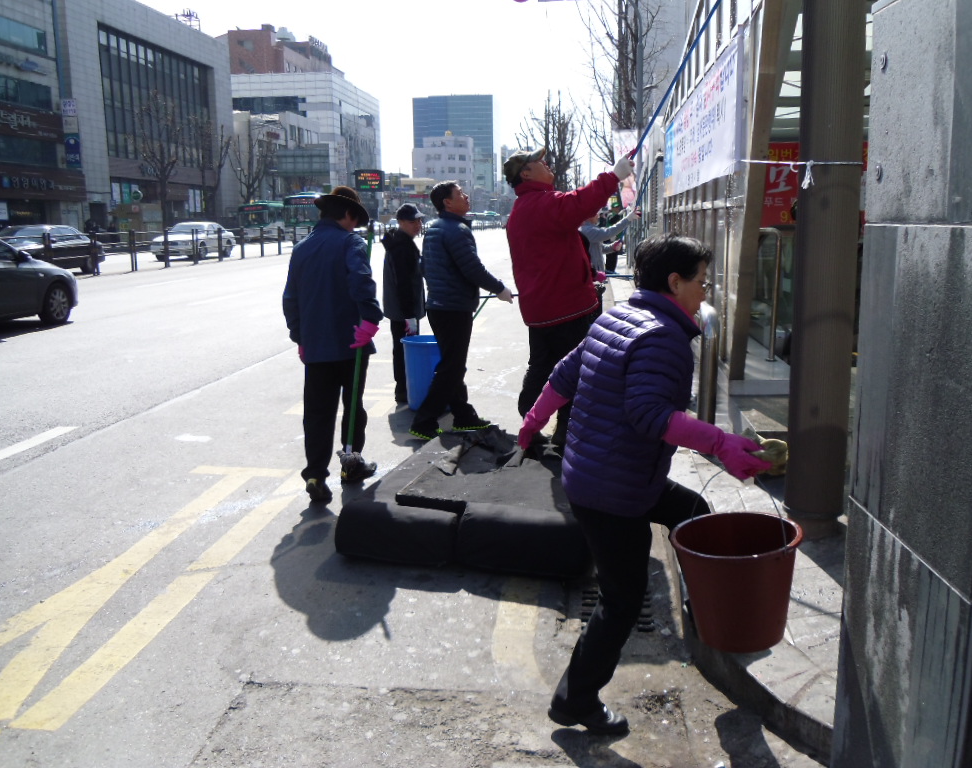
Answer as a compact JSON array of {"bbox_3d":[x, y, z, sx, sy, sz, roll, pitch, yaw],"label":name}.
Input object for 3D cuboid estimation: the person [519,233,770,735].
[{"bbox_3d":[0.450,0.302,2.819,0.800,1.500,0.570,-5,11,-22],"label":"person"}]

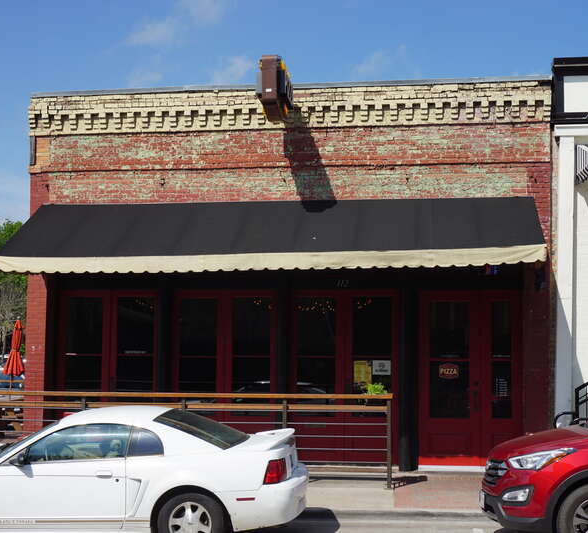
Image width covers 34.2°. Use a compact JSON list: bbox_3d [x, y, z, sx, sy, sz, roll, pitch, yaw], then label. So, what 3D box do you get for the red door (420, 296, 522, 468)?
[{"bbox_3d":[2.525,1.566,13.665,1.461,2.447,0.120,0,-4,7],"label":"red door"}]

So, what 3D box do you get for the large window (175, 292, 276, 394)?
[{"bbox_3d":[-1.026,1.246,14.134,1.542,1.754,0.120,0,-4,7],"label":"large window"}]

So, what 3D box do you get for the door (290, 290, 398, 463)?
[{"bbox_3d":[0.730,1.605,13.887,1.582,2.515,0.120,0,-4,7],"label":"door"}]

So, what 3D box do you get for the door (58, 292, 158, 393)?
[{"bbox_3d":[-2.825,1.649,14.330,1.591,2.579,0.120,0,-4,7],"label":"door"}]

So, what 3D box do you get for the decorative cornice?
[{"bbox_3d":[-0.180,-2.309,13.915,7.620,0.660,0.280,0,-4,7],"label":"decorative cornice"}]

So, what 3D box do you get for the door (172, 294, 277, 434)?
[{"bbox_3d":[-1.027,1.623,14.106,1.602,2.539,0.120,0,-4,7],"label":"door"}]

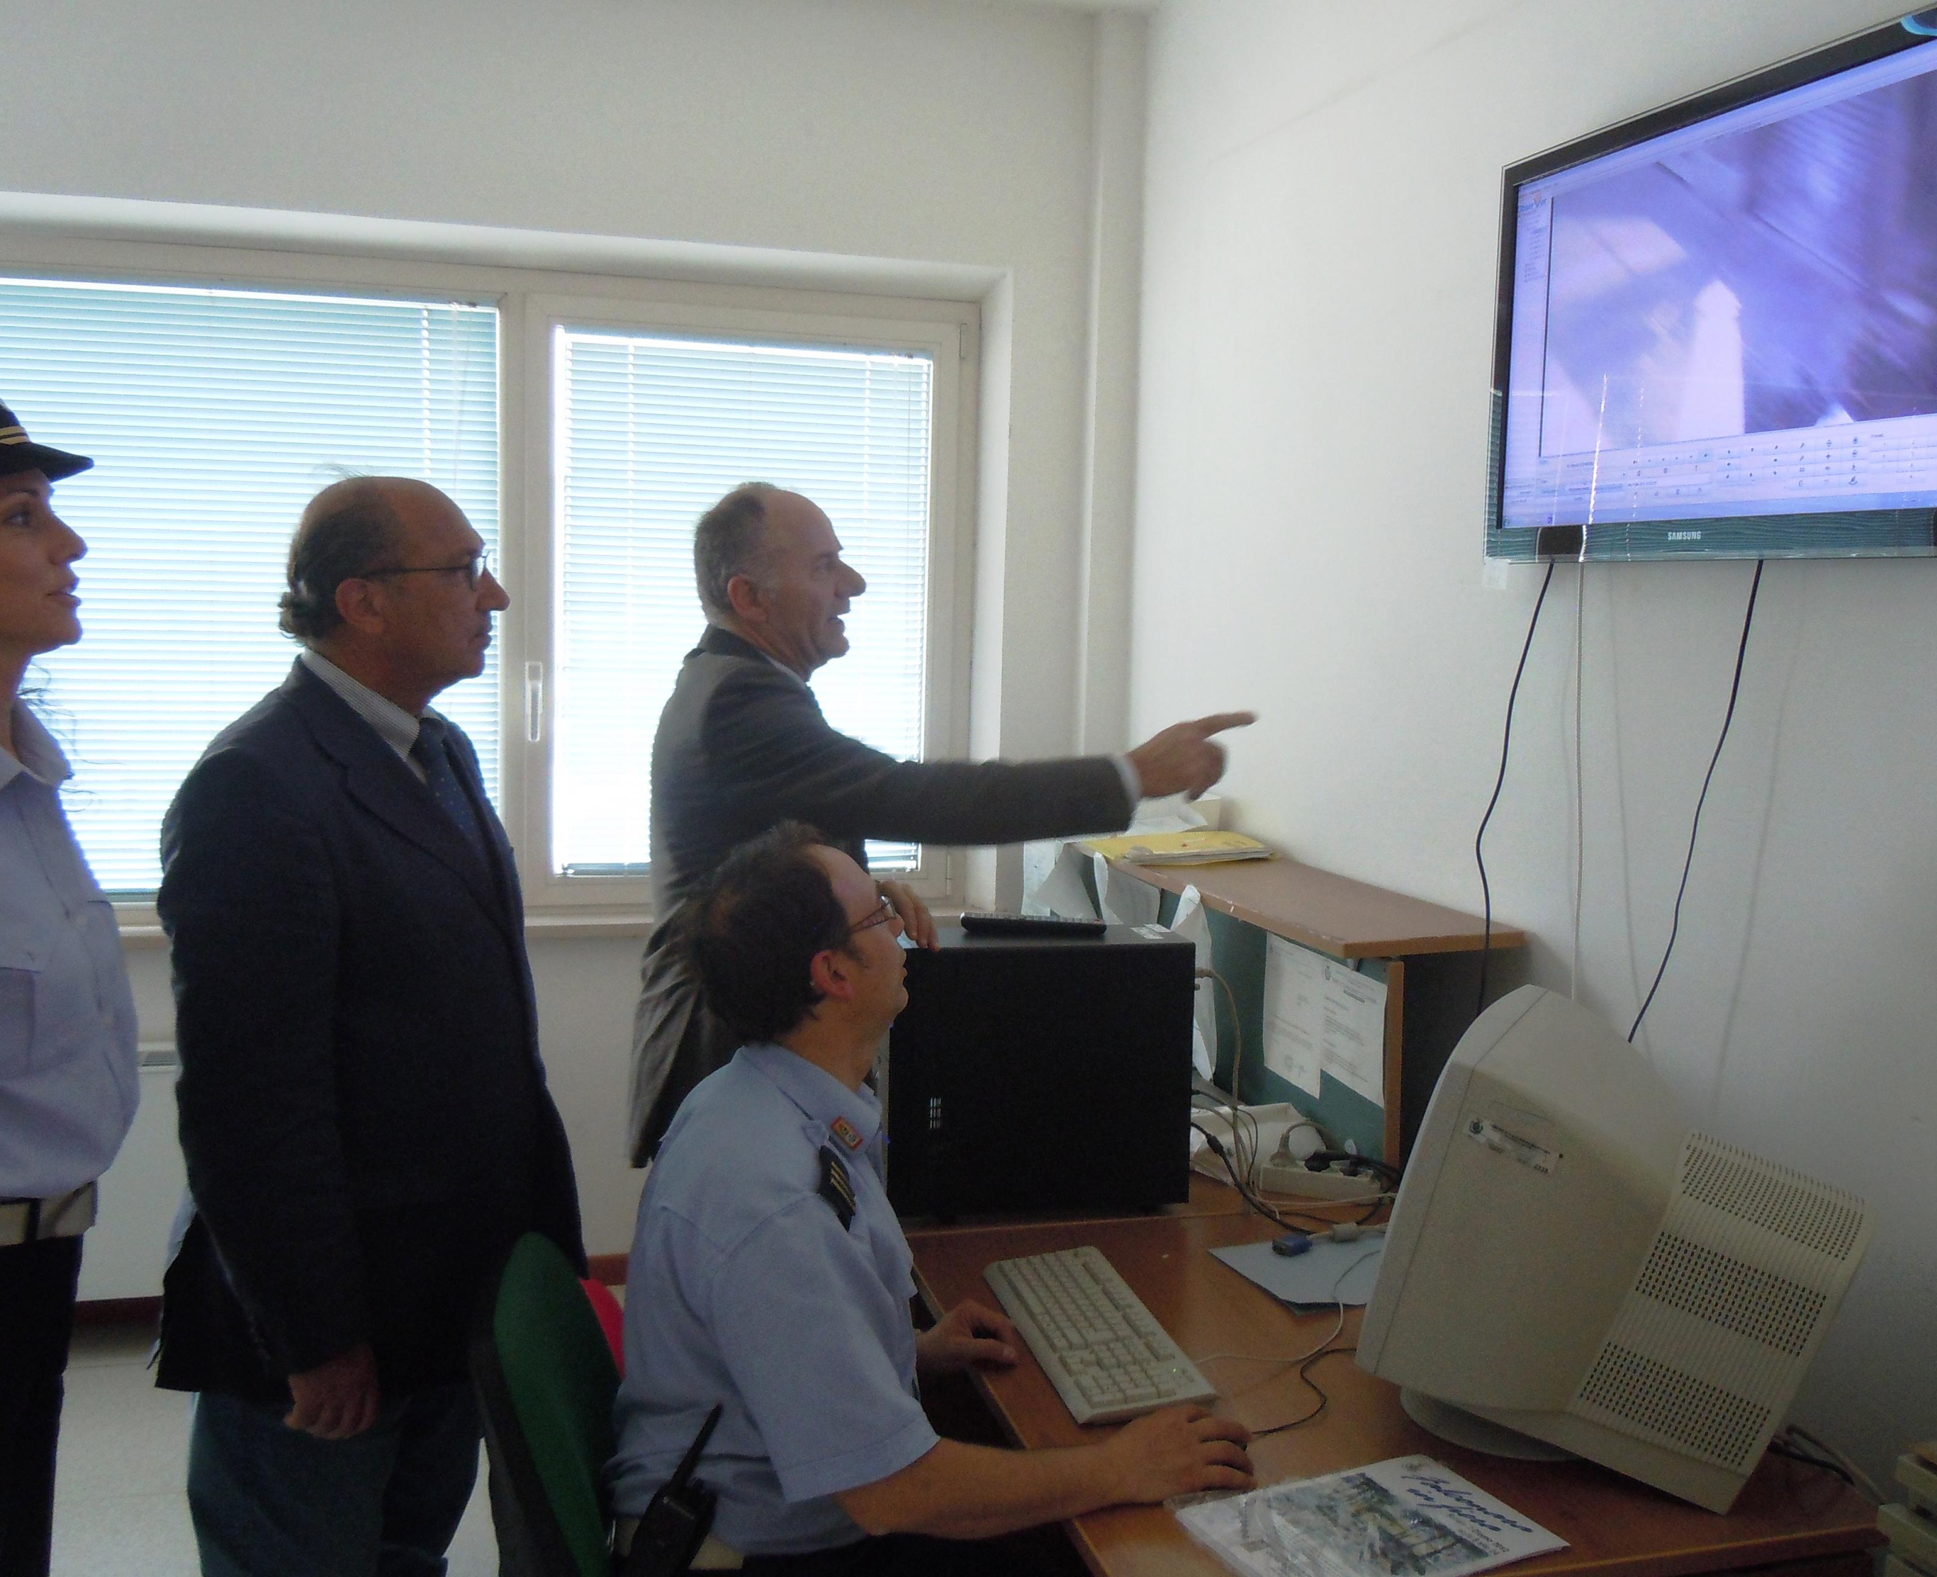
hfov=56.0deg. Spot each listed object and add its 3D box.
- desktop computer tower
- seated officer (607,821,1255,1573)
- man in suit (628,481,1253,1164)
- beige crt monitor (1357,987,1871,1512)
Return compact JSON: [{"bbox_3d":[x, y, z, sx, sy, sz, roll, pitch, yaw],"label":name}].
[{"bbox_3d":[0.083,0.407,2.642,0.457,0.393,0.168,0,6,-14],"label":"desktop computer tower"},{"bbox_3d":[-0.083,0.718,2.002,0.680,1.370,0.540,0,6,-16],"label":"seated officer"},{"bbox_3d":[-0.078,0.461,2.574,0.780,1.760,0.600,0,6,-11],"label":"man in suit"},{"bbox_3d":[0.703,0.513,2.001,0.410,0.415,0.390,19,13,23],"label":"beige crt monitor"}]

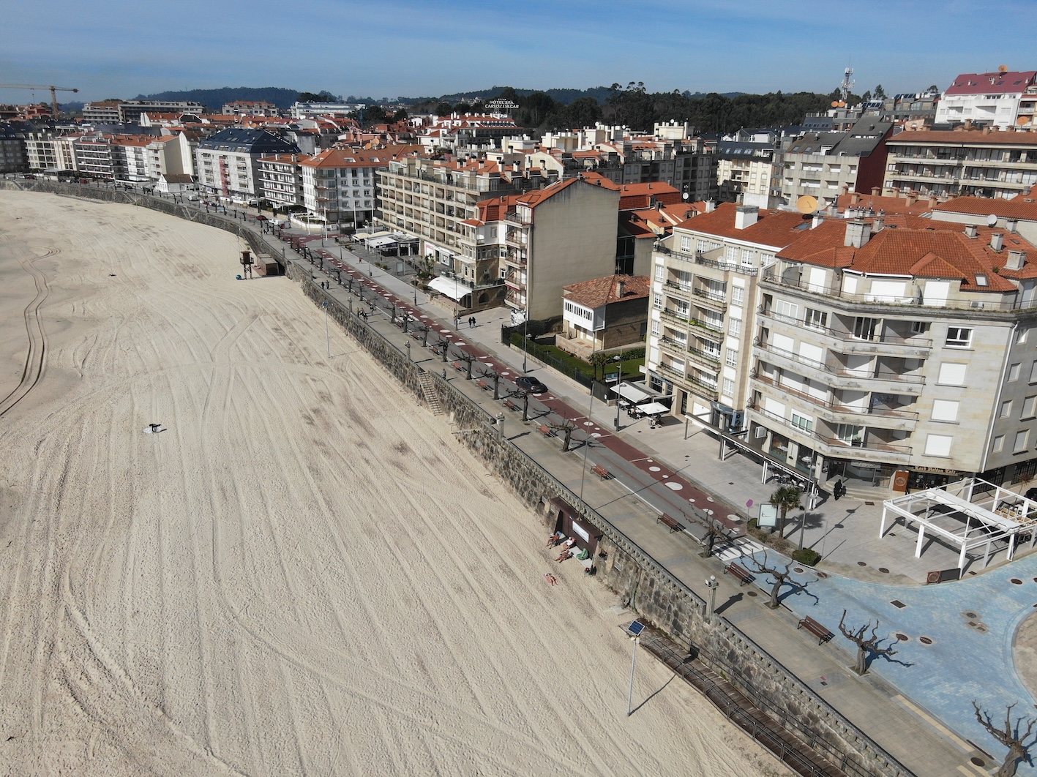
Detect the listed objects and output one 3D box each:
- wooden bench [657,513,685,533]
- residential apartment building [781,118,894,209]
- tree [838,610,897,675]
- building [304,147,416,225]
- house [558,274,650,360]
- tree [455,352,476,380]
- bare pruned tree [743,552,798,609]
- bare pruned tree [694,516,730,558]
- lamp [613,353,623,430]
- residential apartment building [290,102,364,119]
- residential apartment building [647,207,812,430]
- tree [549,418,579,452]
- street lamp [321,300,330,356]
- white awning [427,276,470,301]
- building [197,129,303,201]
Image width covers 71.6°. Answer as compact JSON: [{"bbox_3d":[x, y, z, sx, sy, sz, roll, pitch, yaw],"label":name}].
[{"bbox_3d":[11.413,10.169,54.688,0.650,0.750,1.700,-11,23,-27],"label":"wooden bench"},{"bbox_3d":[65.244,-42.087,146.348,16.000,25.000,16.000,-14,25,-34],"label":"residential apartment building"},{"bbox_3d":[19.452,14.277,39.780,3.100,3.700,2.700,10,23,24],"label":"tree"},{"bbox_3d":[-47.935,-60.905,217.036,27.500,20.500,18.500,-9,22,-23],"label":"building"},{"bbox_3d":[12.360,-10.103,95.282,12.400,8.700,10.600,-9,22,-26],"label":"house"},{"bbox_3d":[-6.518,-2.807,88.453,2.631,3.742,2.631,0,20,0],"label":"tree"},{"bbox_3d":[15.292,11.747,44.089,2.500,3.300,3.300,-9,22,-26],"label":"bare pruned tree"},{"bbox_3d":[12.933,10.120,48.789,2.100,3.050,2.300,-9,22,-26],"label":"bare pruned tree"},{"bbox_3d":[9.660,0.407,70.072,0.900,8.132,0.600,-11,23,-27],"label":"lamp"},{"bbox_3d":[-126.350,-184.088,476.000,46.000,13.000,13.000,-15,26,-35],"label":"residential apartment building"},{"bbox_3d":[24.030,-7.776,72.775,15.000,20.200,15.500,-9,22,-26],"label":"residential apartment building"},{"bbox_3d":[4.047,4.294,64.180,2.400,3.100,2.400,-9,22,-26],"label":"tree"},{"bbox_3d":[-26.924,-8.157,101.168,0.800,8.049,0.950,-16,26,-37],"label":"street lamp"},{"bbox_3d":[-11.101,-16.067,115.294,2.900,1.500,13.000,-9,22,-26],"label":"white awning"},{"bbox_3d":[-103.292,-85.619,273.818,18.000,24.000,48.000,-17,26,-40],"label":"building"}]

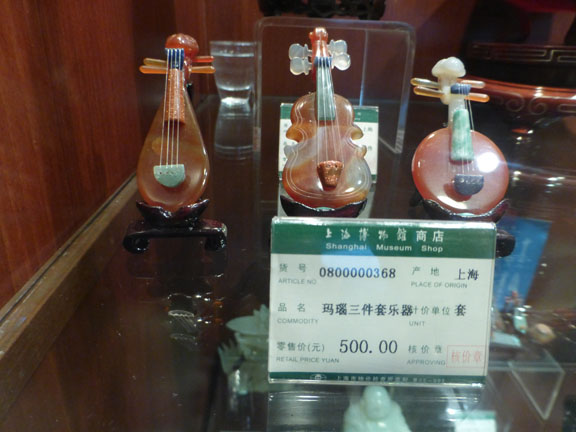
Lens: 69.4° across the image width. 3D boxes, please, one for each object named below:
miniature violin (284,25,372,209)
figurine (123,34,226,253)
[{"bbox_3d":[0.024,-0.044,0.254,0.070,0.130,0.037,-1,23,-6],"label":"miniature violin"},{"bbox_3d":[-0.070,-0.042,0.252,0.062,0.124,0.037,-1,23,-6],"label":"figurine"}]

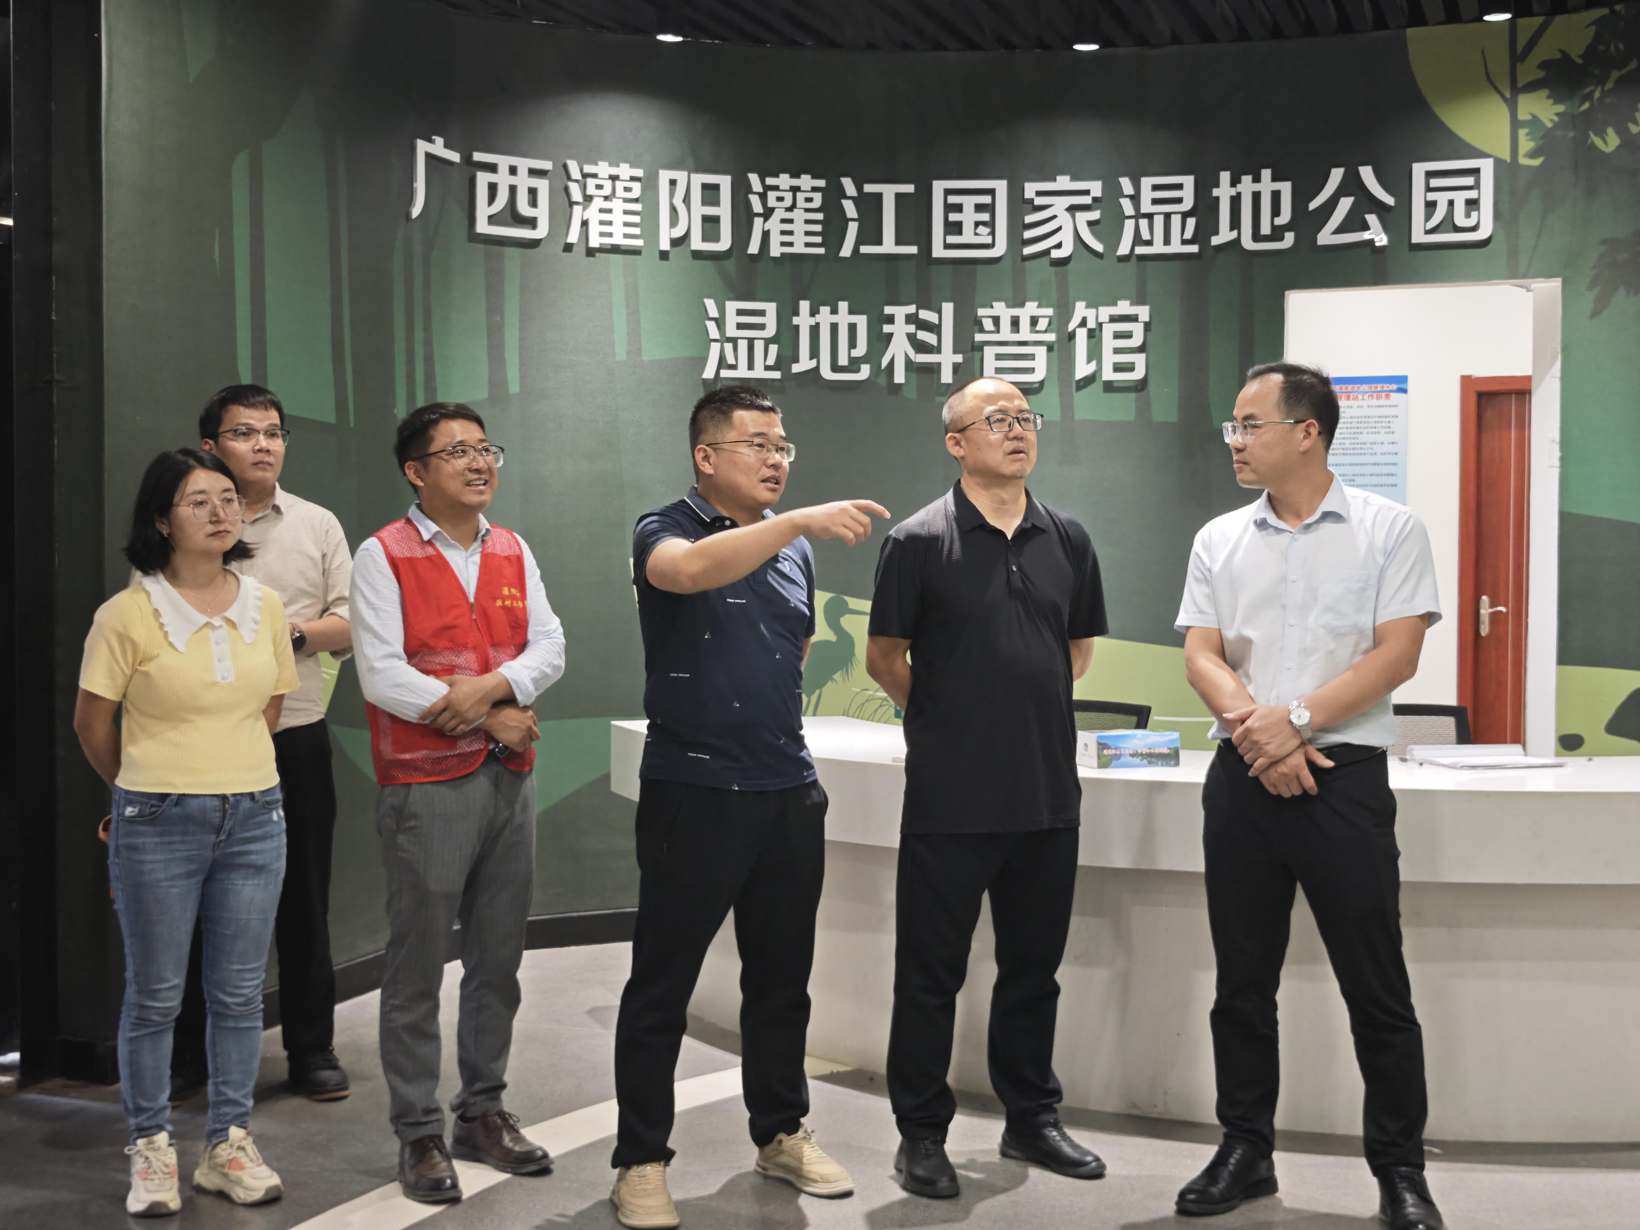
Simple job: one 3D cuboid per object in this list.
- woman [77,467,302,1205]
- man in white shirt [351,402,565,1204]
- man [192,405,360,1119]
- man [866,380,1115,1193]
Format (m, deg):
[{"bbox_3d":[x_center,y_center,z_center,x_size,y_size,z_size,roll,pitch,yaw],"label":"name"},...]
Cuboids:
[{"bbox_3d":[-1.321,0.434,4.439,0.460,1.555,0.340,-1,2,-40],"label":"woman"},{"bbox_3d":[-0.774,0.378,4.548,0.400,1.662,0.480,2,2,44],"label":"man in white shirt"},{"bbox_3d":[-1.431,0.309,5.257,0.530,1.754,0.380,-1,2,-27],"label":"man"},{"bbox_3d":[0.365,0.351,4.596,0.530,1.721,0.400,-1,2,-27],"label":"man"}]

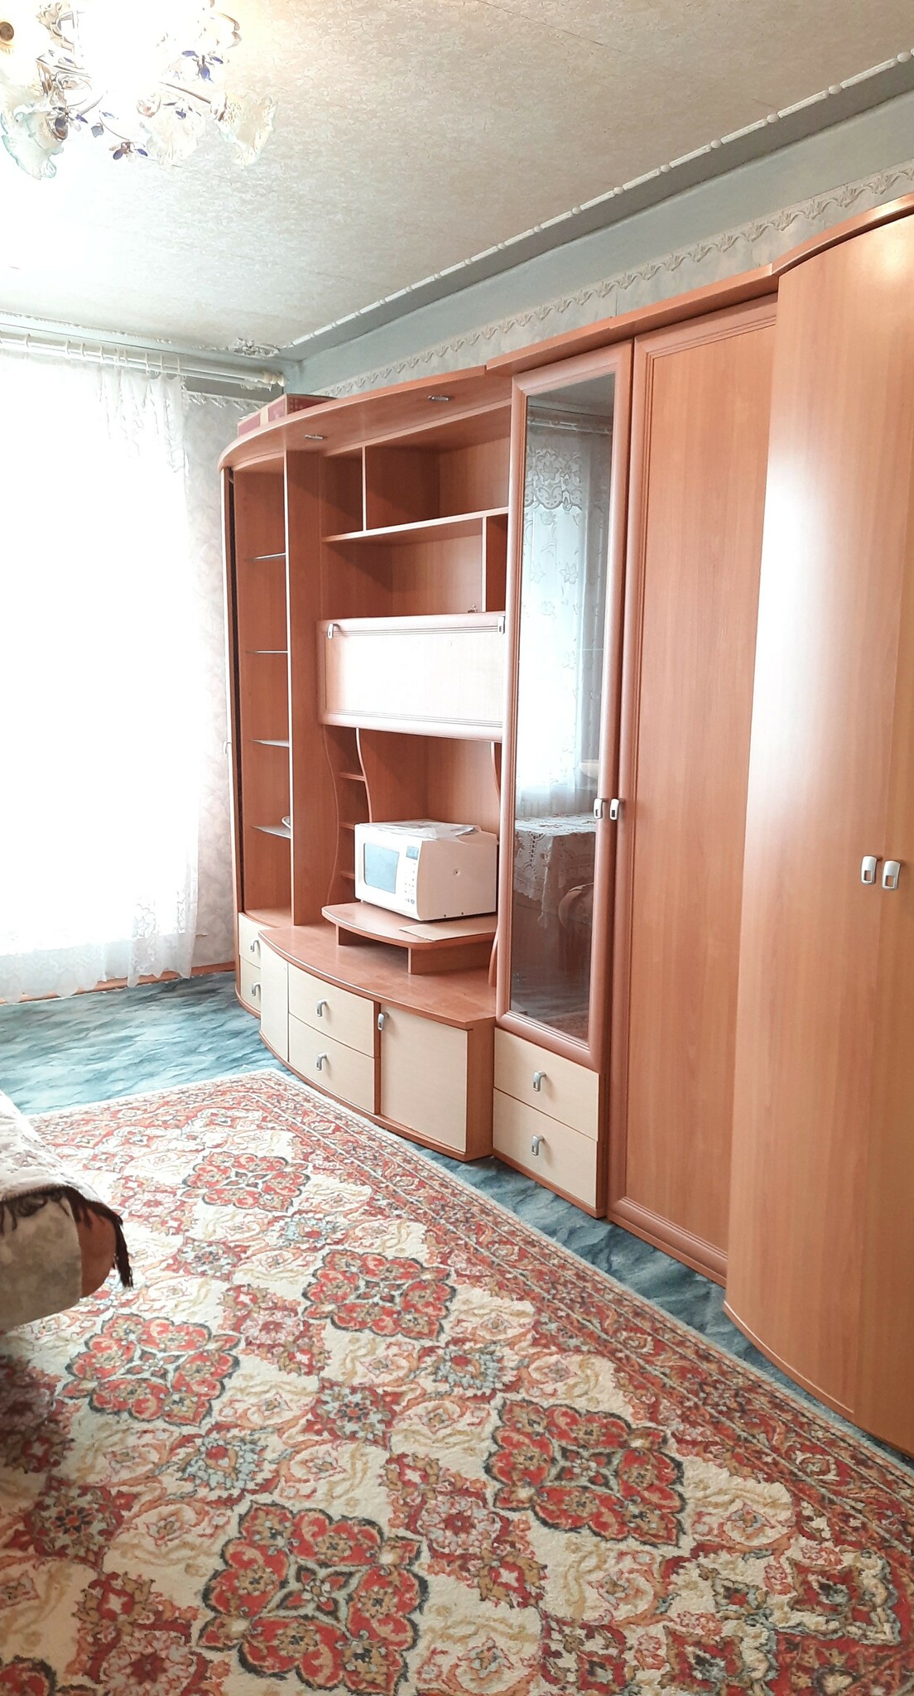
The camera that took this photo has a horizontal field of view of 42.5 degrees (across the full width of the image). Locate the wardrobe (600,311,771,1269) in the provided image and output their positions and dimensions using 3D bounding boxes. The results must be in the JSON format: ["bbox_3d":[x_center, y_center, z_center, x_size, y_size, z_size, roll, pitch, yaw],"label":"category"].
[{"bbox_3d":[0.706,-0.100,2.729,0.463,2.110,0.455,-5,11,-34],"label":"wardrobe"}]

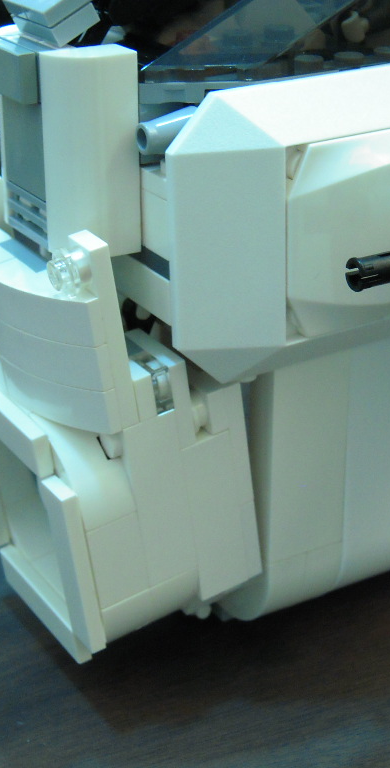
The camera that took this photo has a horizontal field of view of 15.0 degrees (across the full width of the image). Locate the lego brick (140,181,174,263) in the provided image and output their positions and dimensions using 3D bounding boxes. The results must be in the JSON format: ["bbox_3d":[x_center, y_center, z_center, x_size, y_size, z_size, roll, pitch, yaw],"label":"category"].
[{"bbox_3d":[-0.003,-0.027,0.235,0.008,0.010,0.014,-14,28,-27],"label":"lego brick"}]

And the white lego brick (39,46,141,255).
[{"bbox_3d":[-0.016,-0.036,0.231,0.013,0.032,0.008,-14,28,-27],"label":"white lego brick"}]

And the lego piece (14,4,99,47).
[{"bbox_3d":[-0.022,-0.059,0.237,0.008,0.003,0.015,-37,36,-13],"label":"lego piece"}]

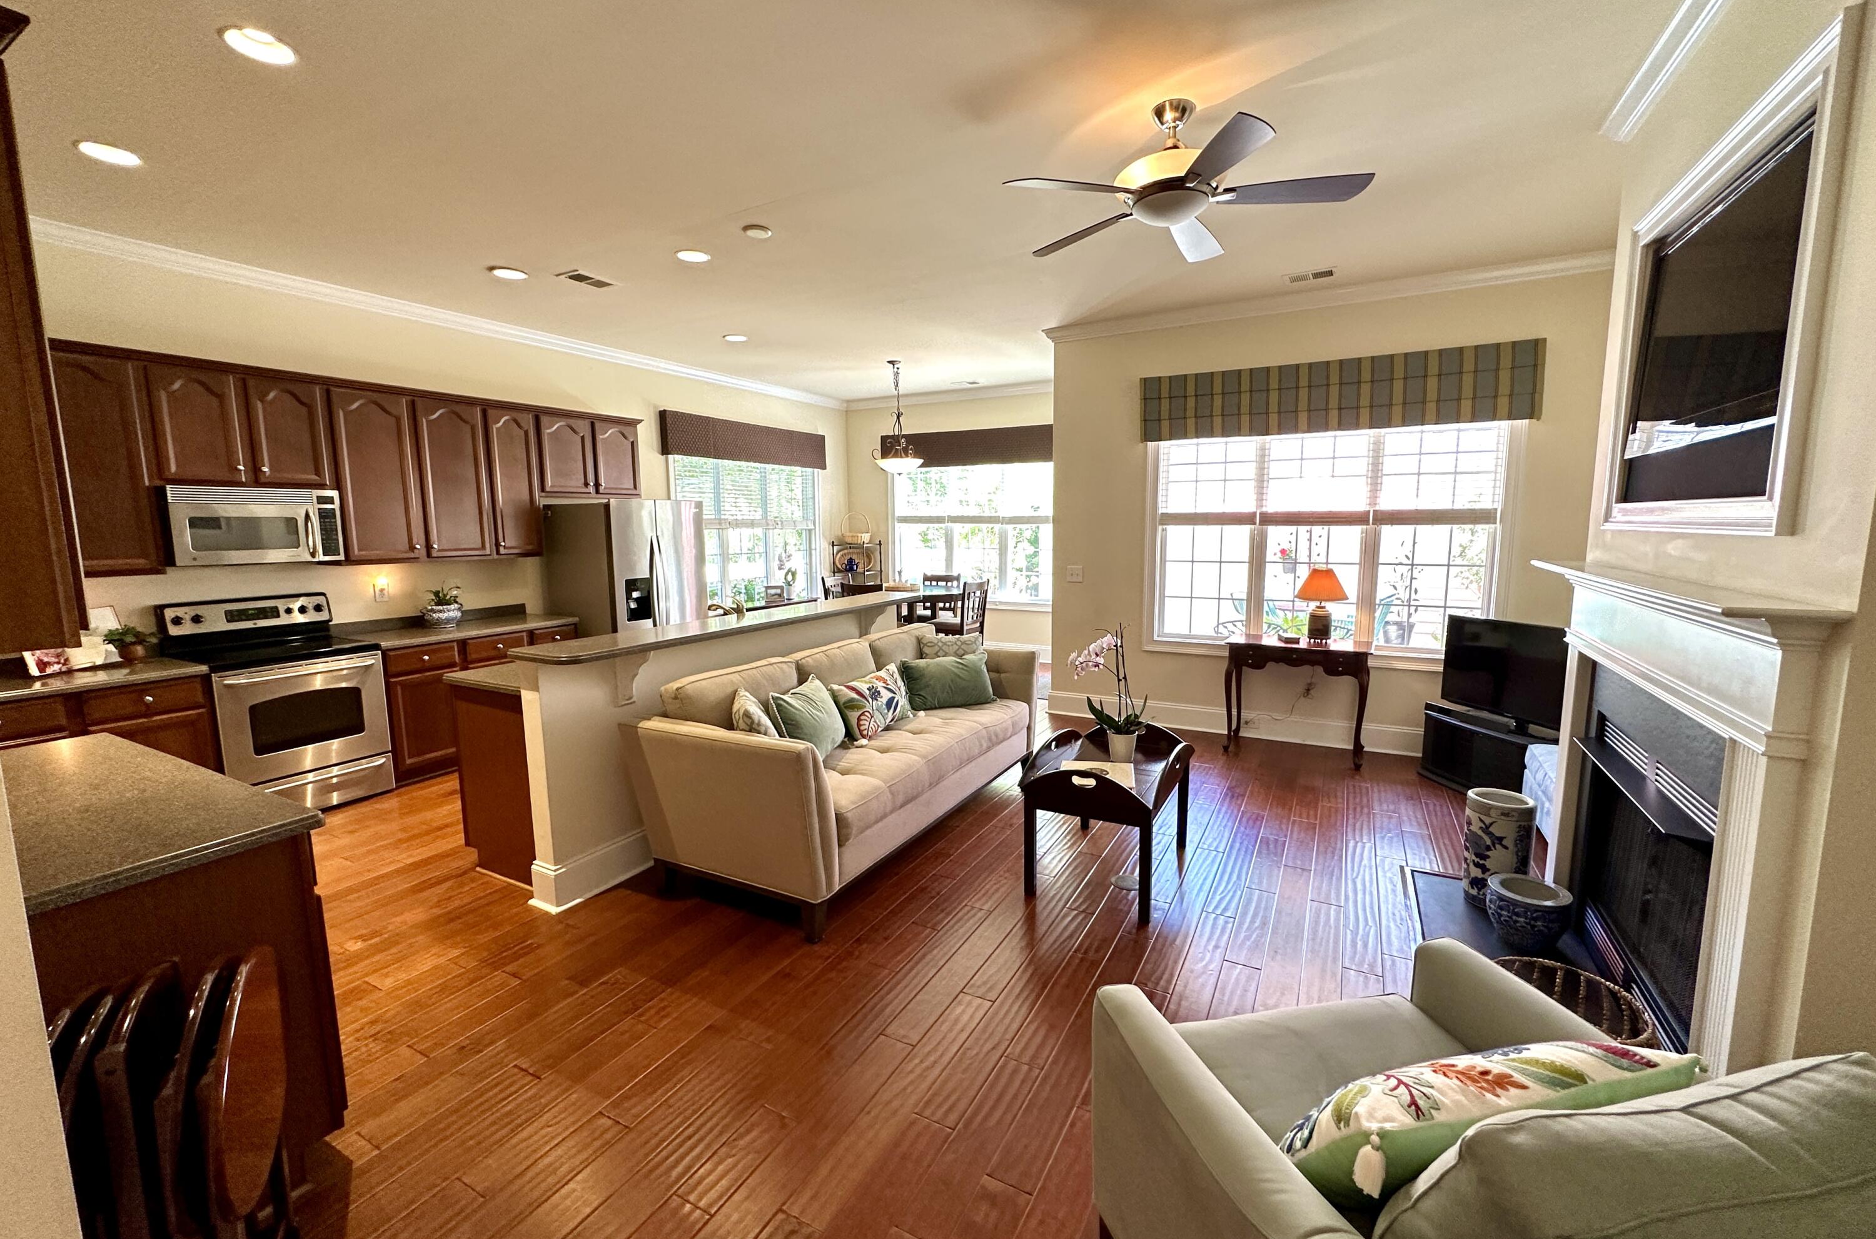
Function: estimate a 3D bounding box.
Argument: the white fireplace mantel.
[{"bbox_3d":[2.055,0.577,2.325,0.180,1.410,1.890,4,8,29],"label":"white fireplace mantel"}]

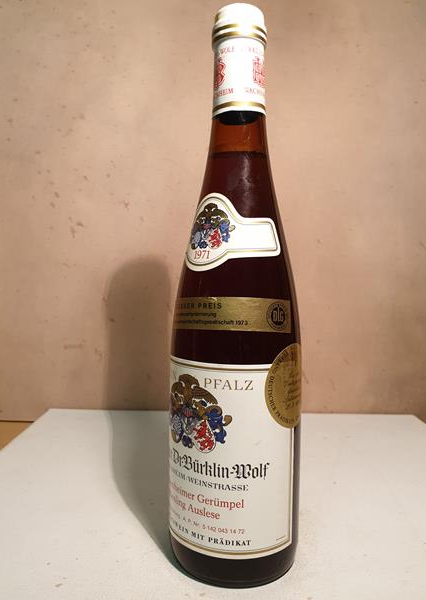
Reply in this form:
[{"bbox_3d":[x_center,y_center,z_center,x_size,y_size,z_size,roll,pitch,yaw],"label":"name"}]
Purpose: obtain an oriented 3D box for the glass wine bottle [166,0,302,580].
[{"bbox_3d":[0.014,-0.006,0.268,0.078,0.317,0.078,1,2,0],"label":"glass wine bottle"}]

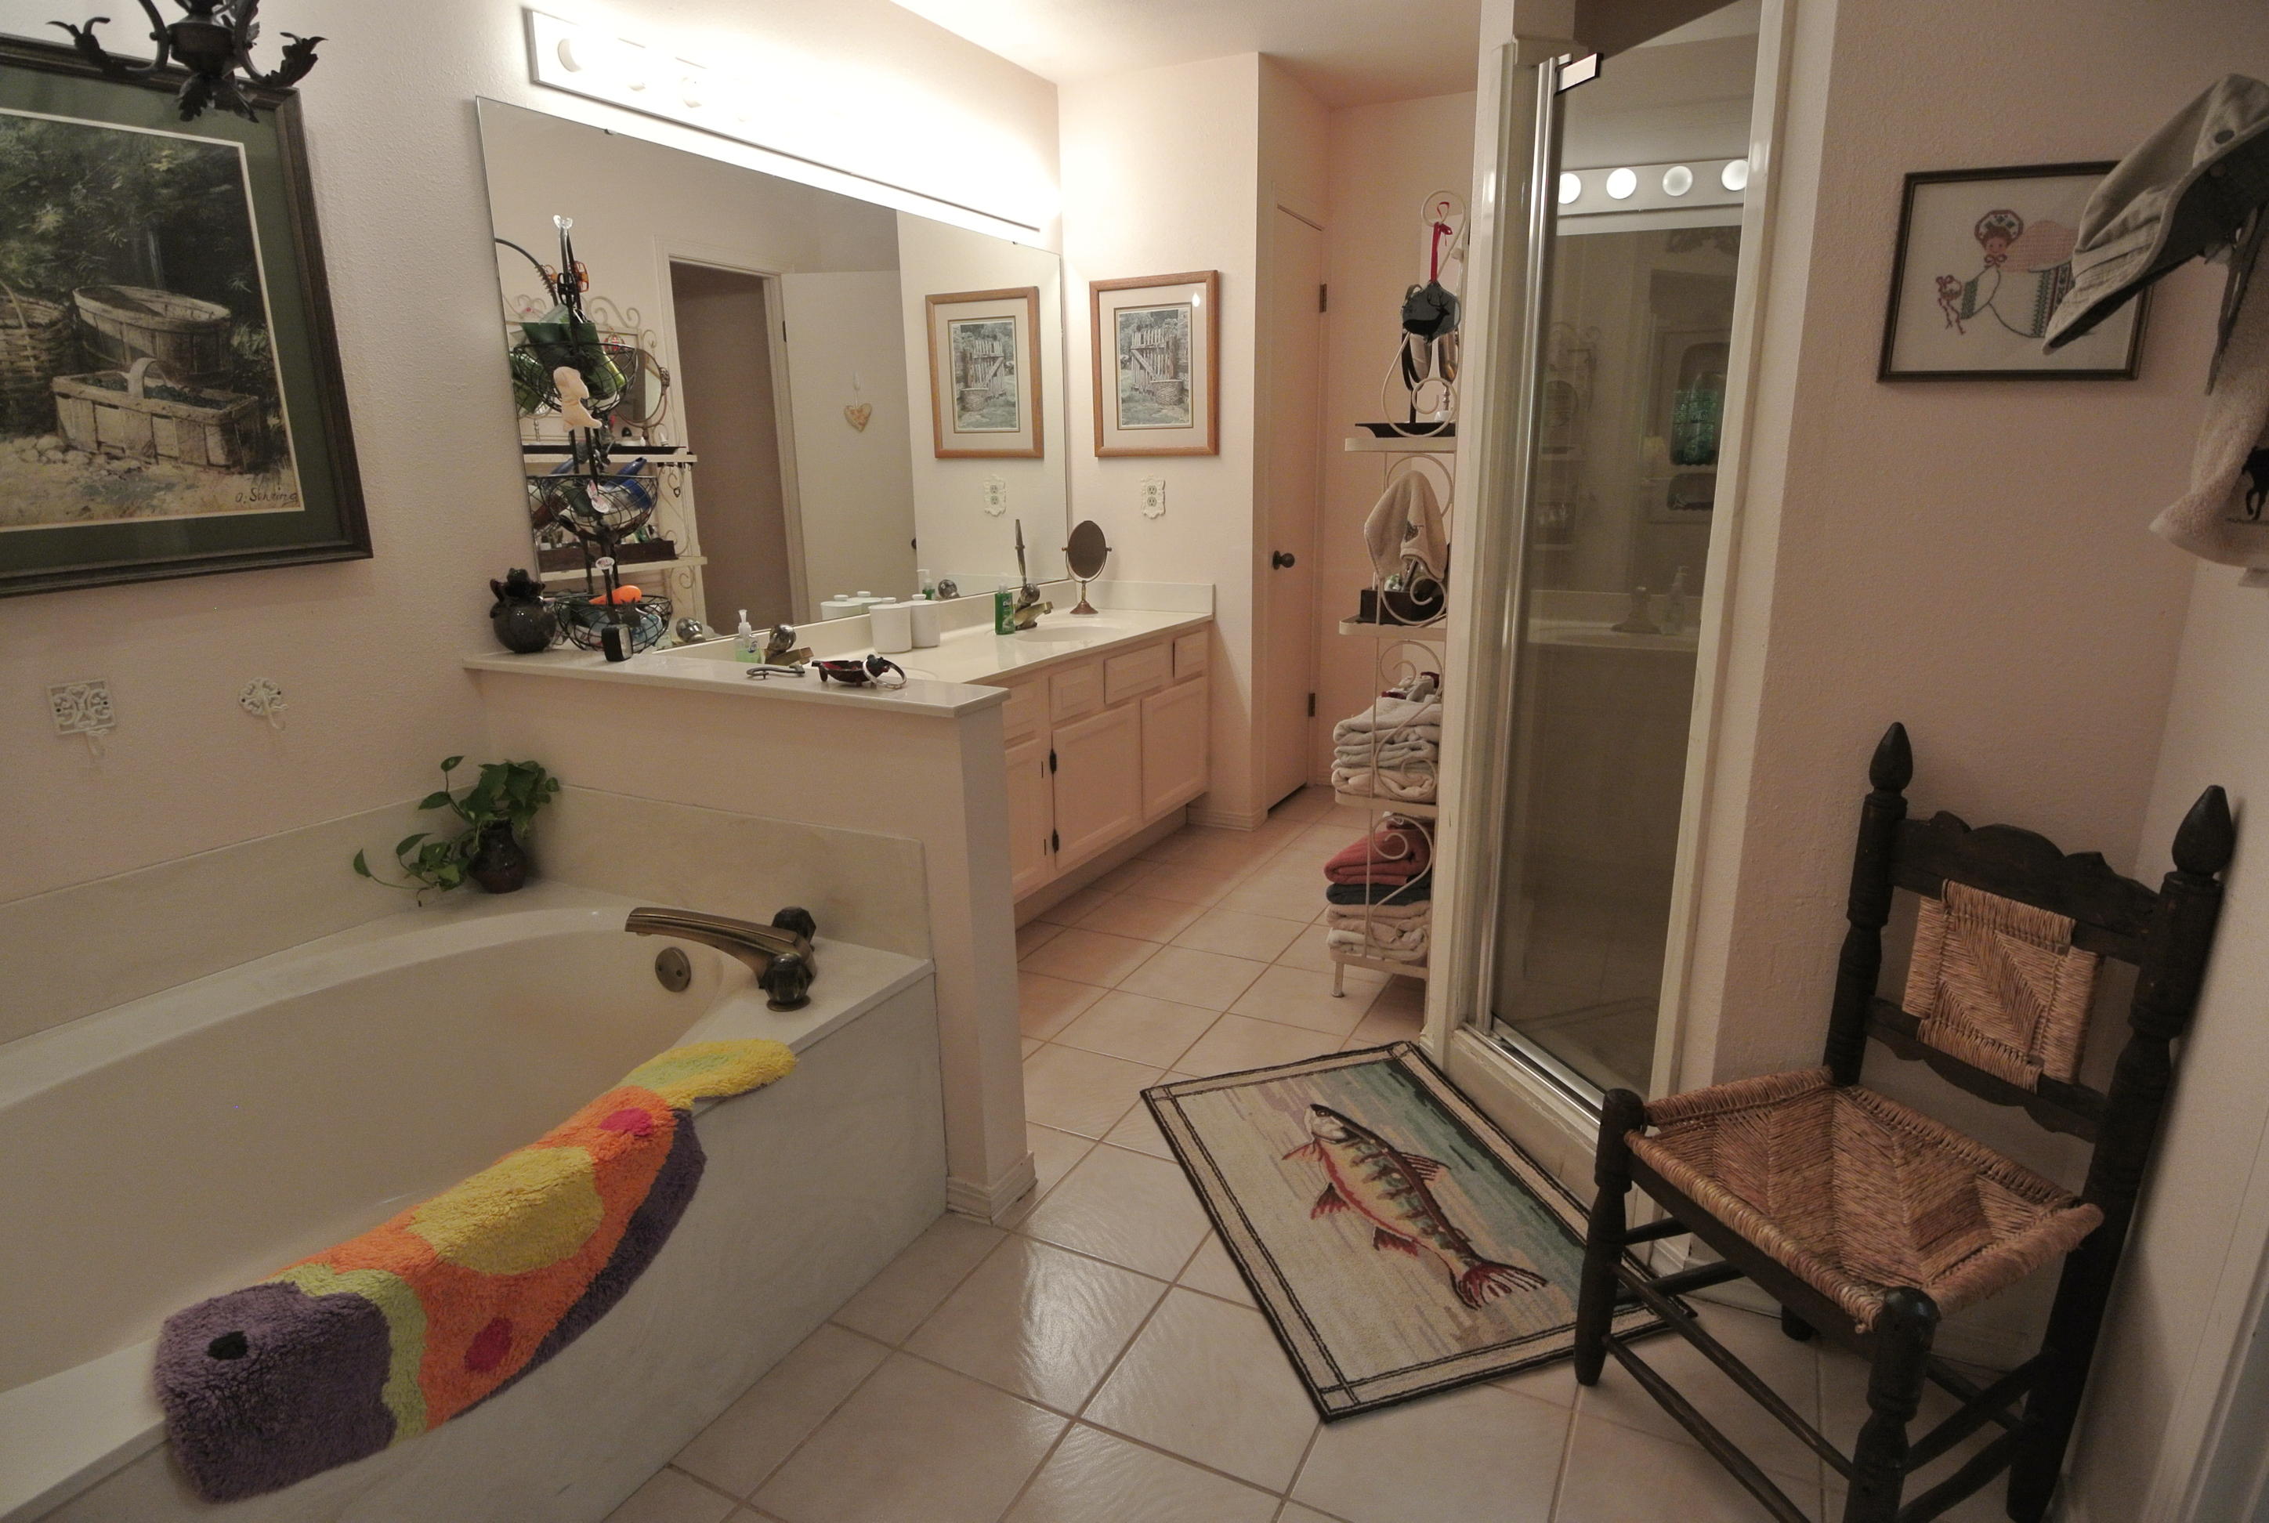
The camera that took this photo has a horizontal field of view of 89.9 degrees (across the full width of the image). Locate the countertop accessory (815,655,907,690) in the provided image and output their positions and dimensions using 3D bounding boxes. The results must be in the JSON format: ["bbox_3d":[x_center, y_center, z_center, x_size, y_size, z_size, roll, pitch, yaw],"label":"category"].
[{"bbox_3d":[-0.455,-0.146,1.890,0.160,0.055,0.075,6,15,27],"label":"countertop accessory"}]

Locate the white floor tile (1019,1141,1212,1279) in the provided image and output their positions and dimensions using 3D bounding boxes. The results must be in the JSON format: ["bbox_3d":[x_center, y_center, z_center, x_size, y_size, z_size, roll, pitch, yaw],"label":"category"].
[{"bbox_3d":[-0.003,0.761,1.931,0.286,0.010,0.286,6,16,27],"label":"white floor tile"}]

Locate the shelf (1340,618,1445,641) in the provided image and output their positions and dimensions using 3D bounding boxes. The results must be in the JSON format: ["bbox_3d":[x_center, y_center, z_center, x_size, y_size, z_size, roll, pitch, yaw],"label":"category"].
[{"bbox_3d":[0.732,-0.362,2.759,0.246,0.026,0.738,6,16,27],"label":"shelf"}]

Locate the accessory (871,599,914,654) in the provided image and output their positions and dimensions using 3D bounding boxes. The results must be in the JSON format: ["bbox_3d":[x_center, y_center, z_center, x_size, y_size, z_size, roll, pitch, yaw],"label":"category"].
[{"bbox_3d":[-0.679,-0.374,3.170,0.116,0.132,0.116,-1,14,0],"label":"accessory"}]

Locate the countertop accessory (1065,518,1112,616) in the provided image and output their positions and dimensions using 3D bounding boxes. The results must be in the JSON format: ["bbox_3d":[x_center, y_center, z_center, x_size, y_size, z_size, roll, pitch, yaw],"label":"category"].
[{"bbox_3d":[-0.180,-0.688,4.008,0.182,0.319,0.100,-4,14,-12],"label":"countertop accessory"}]

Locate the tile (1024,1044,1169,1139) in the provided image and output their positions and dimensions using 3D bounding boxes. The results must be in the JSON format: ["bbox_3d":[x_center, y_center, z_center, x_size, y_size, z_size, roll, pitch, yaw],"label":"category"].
[{"bbox_3d":[-0.129,0.690,2.391,0.297,0.012,0.297,6,16,27],"label":"tile"}]

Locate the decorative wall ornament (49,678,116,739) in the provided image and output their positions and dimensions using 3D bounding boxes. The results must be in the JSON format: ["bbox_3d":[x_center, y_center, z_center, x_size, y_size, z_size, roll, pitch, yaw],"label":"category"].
[{"bbox_3d":[-1.578,-0.080,1.709,0.014,0.073,0.072,6,16,27],"label":"decorative wall ornament"}]

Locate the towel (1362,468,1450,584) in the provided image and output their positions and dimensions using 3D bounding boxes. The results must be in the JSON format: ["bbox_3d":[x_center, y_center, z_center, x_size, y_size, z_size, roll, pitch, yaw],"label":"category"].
[{"bbox_3d":[0.570,-0.491,2.387,0.179,0.229,0.110,6,16,27],"label":"towel"}]

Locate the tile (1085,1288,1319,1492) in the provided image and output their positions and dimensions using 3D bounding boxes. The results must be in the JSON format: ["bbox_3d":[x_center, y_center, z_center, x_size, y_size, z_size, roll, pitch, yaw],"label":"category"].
[{"bbox_3d":[0.120,0.855,1.547,0.286,0.010,0.286,6,16,27],"label":"tile"}]

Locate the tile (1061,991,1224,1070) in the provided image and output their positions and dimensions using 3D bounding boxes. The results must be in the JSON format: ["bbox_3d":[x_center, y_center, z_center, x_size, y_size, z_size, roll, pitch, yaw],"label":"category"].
[{"bbox_3d":[0.011,0.616,2.632,0.296,0.010,0.296,6,15,27],"label":"tile"}]

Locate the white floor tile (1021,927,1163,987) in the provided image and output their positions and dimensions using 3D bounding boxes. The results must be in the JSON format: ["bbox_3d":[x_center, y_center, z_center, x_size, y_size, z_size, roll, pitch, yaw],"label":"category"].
[{"bbox_3d":[-0.122,0.527,3.042,0.305,0.012,0.297,6,16,27],"label":"white floor tile"}]

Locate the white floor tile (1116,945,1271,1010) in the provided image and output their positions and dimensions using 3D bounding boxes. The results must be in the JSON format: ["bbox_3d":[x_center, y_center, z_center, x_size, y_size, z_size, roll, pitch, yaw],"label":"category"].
[{"bbox_3d":[0.154,0.556,2.906,0.297,0.012,0.297,6,16,27],"label":"white floor tile"}]

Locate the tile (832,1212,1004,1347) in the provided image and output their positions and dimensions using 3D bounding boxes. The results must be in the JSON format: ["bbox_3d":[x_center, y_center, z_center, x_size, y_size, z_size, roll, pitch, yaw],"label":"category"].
[{"bbox_3d":[-0.331,0.823,1.824,0.130,0.010,0.296,6,15,27],"label":"tile"}]

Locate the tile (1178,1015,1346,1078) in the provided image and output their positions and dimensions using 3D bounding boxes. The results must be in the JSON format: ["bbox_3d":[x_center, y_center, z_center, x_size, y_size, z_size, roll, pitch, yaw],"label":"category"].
[{"bbox_3d":[0.268,0.633,2.434,0.286,0.010,0.286,6,16,27],"label":"tile"}]

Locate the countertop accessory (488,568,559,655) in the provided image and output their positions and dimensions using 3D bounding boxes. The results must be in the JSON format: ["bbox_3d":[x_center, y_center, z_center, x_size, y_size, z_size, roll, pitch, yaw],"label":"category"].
[{"bbox_3d":[-1.222,-0.296,2.276,0.130,0.170,0.130,6,15,27],"label":"countertop accessory"}]

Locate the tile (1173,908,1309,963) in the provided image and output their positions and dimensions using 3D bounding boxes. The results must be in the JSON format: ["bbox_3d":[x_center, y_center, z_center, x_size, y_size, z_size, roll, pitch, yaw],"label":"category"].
[{"bbox_3d":[0.280,0.475,3.070,0.286,0.010,0.286,6,16,27],"label":"tile"}]

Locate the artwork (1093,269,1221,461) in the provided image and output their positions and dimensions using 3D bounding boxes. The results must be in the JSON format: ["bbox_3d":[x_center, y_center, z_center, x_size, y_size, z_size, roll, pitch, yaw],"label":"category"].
[{"bbox_3d":[0.067,-1.323,3.831,0.470,0.577,0.028,6,16,27],"label":"artwork"}]

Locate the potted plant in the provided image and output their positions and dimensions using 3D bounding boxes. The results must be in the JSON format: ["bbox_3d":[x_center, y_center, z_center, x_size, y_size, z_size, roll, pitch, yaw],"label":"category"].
[{"bbox_3d":[-1.238,0.140,2.081,0.182,0.264,0.299,6,16,27],"label":"potted plant"}]

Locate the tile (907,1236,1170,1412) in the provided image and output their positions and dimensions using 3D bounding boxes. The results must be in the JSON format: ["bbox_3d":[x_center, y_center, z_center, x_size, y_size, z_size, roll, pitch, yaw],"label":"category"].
[{"bbox_3d":[-0.139,0.826,1.680,0.286,0.010,0.286,6,16,27],"label":"tile"}]

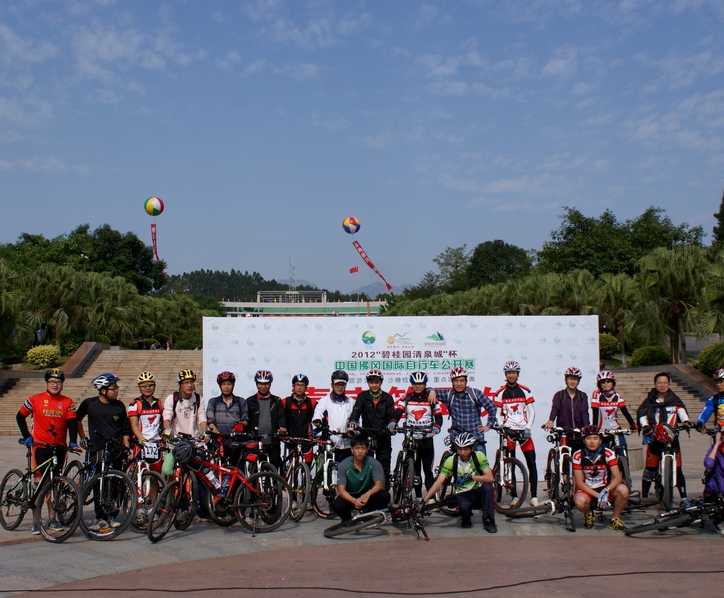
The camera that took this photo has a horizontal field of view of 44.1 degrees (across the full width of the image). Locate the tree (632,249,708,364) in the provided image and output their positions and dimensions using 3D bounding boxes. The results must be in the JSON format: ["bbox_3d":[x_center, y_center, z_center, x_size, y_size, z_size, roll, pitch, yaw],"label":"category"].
[{"bbox_3d":[12.714,0.248,37.000,3.079,4.837,3.079,-1,-6,0],"label":"tree"}]

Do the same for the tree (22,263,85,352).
[{"bbox_3d":[-16.150,0.578,47.000,3.191,4.779,3.191,-1,-6,0],"label":"tree"}]

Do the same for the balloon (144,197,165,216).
[{"bbox_3d":[-25.713,-11.424,111.000,2.518,2.518,2.518,-1,-6,0],"label":"balloon"}]

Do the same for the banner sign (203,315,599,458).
[{"bbox_3d":[0.683,1.581,14.180,6.352,2.620,0.120,0,-6,-4],"label":"banner sign"}]

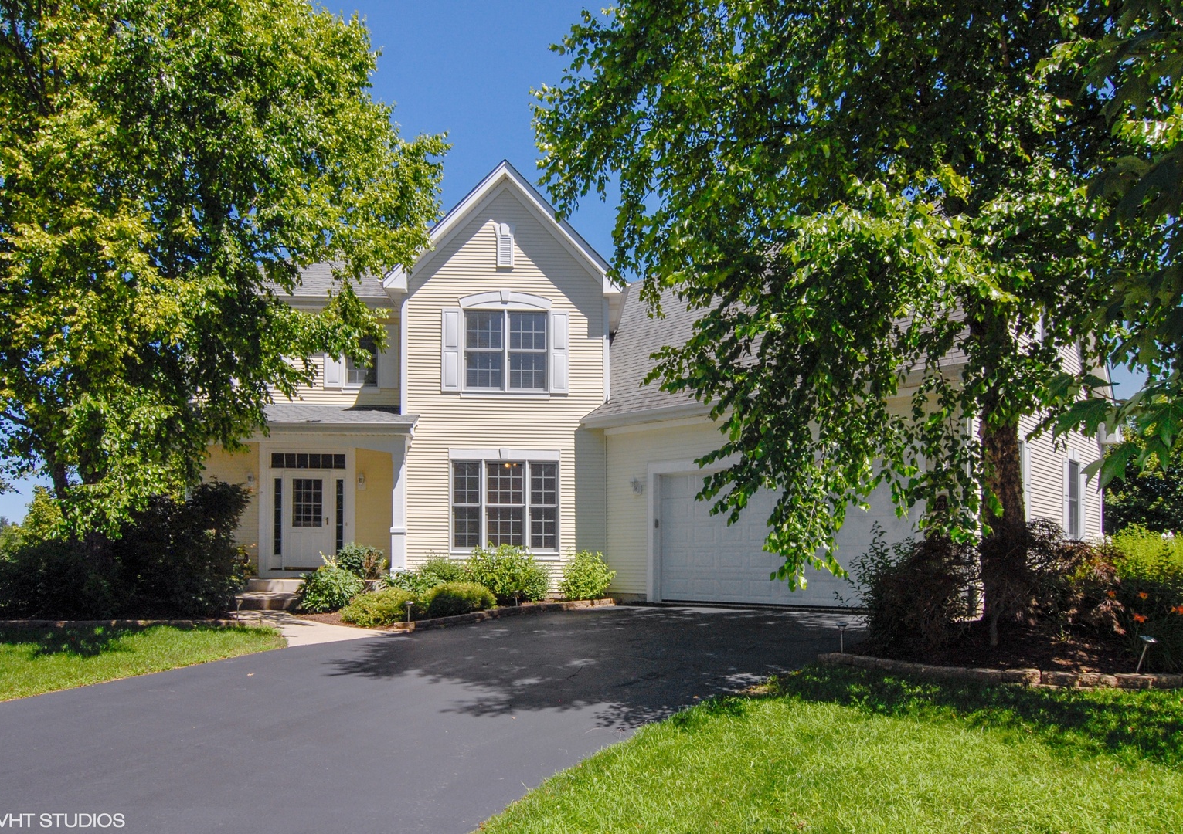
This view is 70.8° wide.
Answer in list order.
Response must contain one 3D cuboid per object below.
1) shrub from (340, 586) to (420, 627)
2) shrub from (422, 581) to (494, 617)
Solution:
[{"bbox_3d":[-3.420,3.030,13.400,1.200,0.600,1.050,1,-5,-2],"label":"shrub"},{"bbox_3d":[-2.270,3.100,14.200,1.200,0.560,1.000,1,-5,-2],"label":"shrub"}]

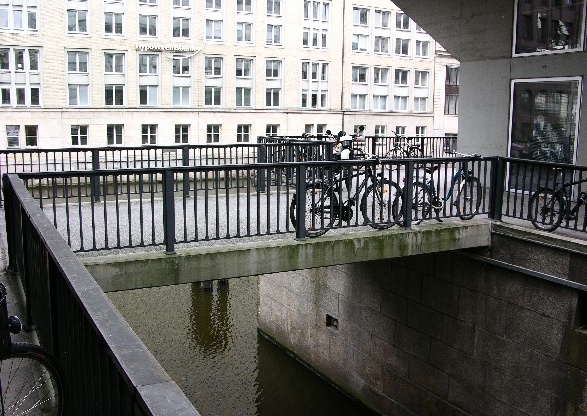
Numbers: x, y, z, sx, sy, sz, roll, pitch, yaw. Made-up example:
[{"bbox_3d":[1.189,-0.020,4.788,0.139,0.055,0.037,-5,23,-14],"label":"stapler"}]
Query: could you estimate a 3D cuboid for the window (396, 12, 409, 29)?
[{"bbox_3d":[12.619,-21.563,68.387,2.050,2.090,0.200,-4,10,-28],"label":"window"}]

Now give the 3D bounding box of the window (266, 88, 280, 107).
[{"bbox_3d":[-2.106,-11.490,61.703,1.800,1.980,0.200,-4,10,-28],"label":"window"}]

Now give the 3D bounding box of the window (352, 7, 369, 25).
[{"bbox_3d":[6.632,-18.955,58.726,1.920,1.770,0.200,-4,10,-27],"label":"window"}]

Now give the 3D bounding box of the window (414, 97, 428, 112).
[{"bbox_3d":[15.249,-12.352,71.164,2.050,1.810,0.200,-4,10,-28],"label":"window"}]

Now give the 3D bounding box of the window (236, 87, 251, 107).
[{"bbox_3d":[-4.652,-10.374,55.211,1.450,1.800,0.200,-4,10,-24],"label":"window"}]

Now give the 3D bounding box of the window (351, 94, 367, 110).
[{"bbox_3d":[6.568,-10.710,59.985,1.880,1.560,0.200,-4,10,-27],"label":"window"}]

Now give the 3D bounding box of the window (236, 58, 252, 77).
[{"bbox_3d":[-4.760,-13.639,57.936,1.760,1.900,0.250,-4,9,-26],"label":"window"}]

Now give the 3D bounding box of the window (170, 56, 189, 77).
[{"bbox_3d":[-10.056,-12.482,52.345,1.600,1.780,0.200,-4,10,-24],"label":"window"}]

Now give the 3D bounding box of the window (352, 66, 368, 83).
[{"bbox_3d":[6.613,-13.400,59.575,1.890,1.600,0.200,-4,10,-27],"label":"window"}]

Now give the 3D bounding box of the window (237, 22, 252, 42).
[{"bbox_3d":[-4.702,-16.944,57.467,1.760,2.010,0.250,-4,9,-26],"label":"window"}]

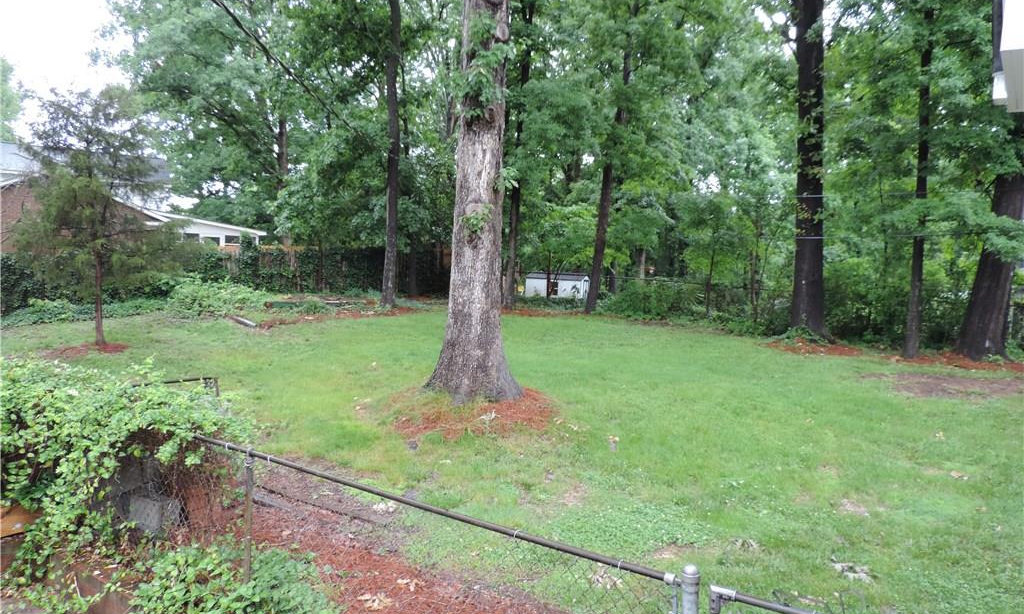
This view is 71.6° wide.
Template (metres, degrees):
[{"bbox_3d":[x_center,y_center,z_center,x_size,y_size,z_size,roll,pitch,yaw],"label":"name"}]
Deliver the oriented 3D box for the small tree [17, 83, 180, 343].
[{"bbox_3d":[-8.481,-1.831,14.598,3.250,5.220,3.250,1,6,0],"label":"small tree"}]

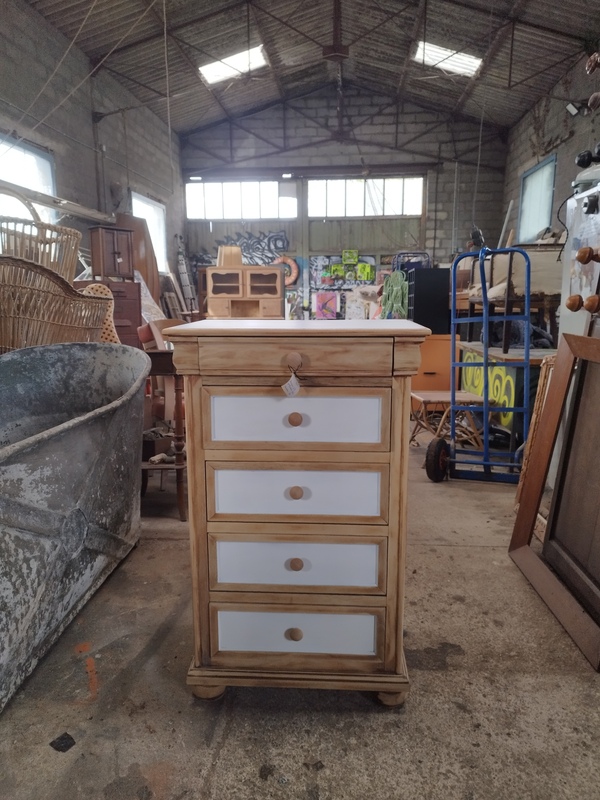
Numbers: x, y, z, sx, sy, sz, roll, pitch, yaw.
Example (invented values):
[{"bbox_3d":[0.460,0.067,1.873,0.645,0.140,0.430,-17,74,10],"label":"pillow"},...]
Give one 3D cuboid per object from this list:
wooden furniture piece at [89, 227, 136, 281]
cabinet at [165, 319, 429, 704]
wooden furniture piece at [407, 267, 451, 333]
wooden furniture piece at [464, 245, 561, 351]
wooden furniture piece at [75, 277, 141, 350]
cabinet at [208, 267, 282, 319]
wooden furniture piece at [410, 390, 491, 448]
[{"bbox_3d":[-1.684,-1.295,4.981,0.205,0.465,0.331,11,16,43],"label":"wooden furniture piece"},{"bbox_3d":[0.001,0.307,1.621,0.644,1.049,0.405,1,12,3],"label":"cabinet"},{"bbox_3d":[1.176,-0.899,5.072,0.309,0.566,0.500,1,12,5],"label":"wooden furniture piece"},{"bbox_3d":[1.539,-0.709,3.918,0.420,0.670,0.870,1,12,4],"label":"wooden furniture piece"},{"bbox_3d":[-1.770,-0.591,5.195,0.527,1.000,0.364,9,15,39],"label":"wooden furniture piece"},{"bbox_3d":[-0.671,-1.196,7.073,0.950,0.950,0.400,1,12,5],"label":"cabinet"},{"bbox_3d":[1.084,0.154,4.078,0.470,0.362,0.420,-1,12,-4],"label":"wooden furniture piece"}]

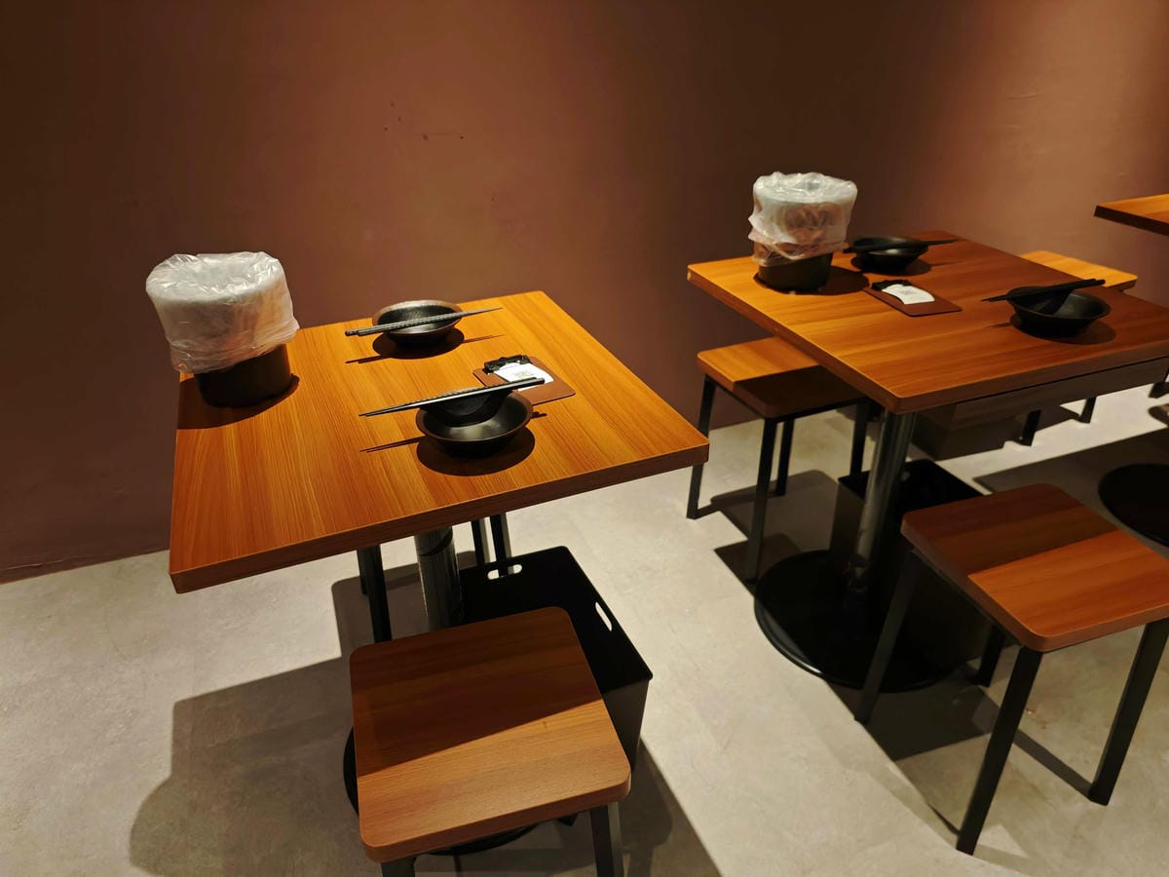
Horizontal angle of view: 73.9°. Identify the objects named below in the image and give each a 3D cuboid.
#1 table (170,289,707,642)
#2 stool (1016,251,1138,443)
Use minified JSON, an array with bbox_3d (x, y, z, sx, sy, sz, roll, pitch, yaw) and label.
[{"bbox_3d":[-0.233,0.252,1.282,0.601,0.750,0.606,-13,32,-19],"label":"table"},{"bbox_3d":[1.379,-0.279,2.371,0.297,0.475,0.295,-15,33,-21],"label":"stool"}]

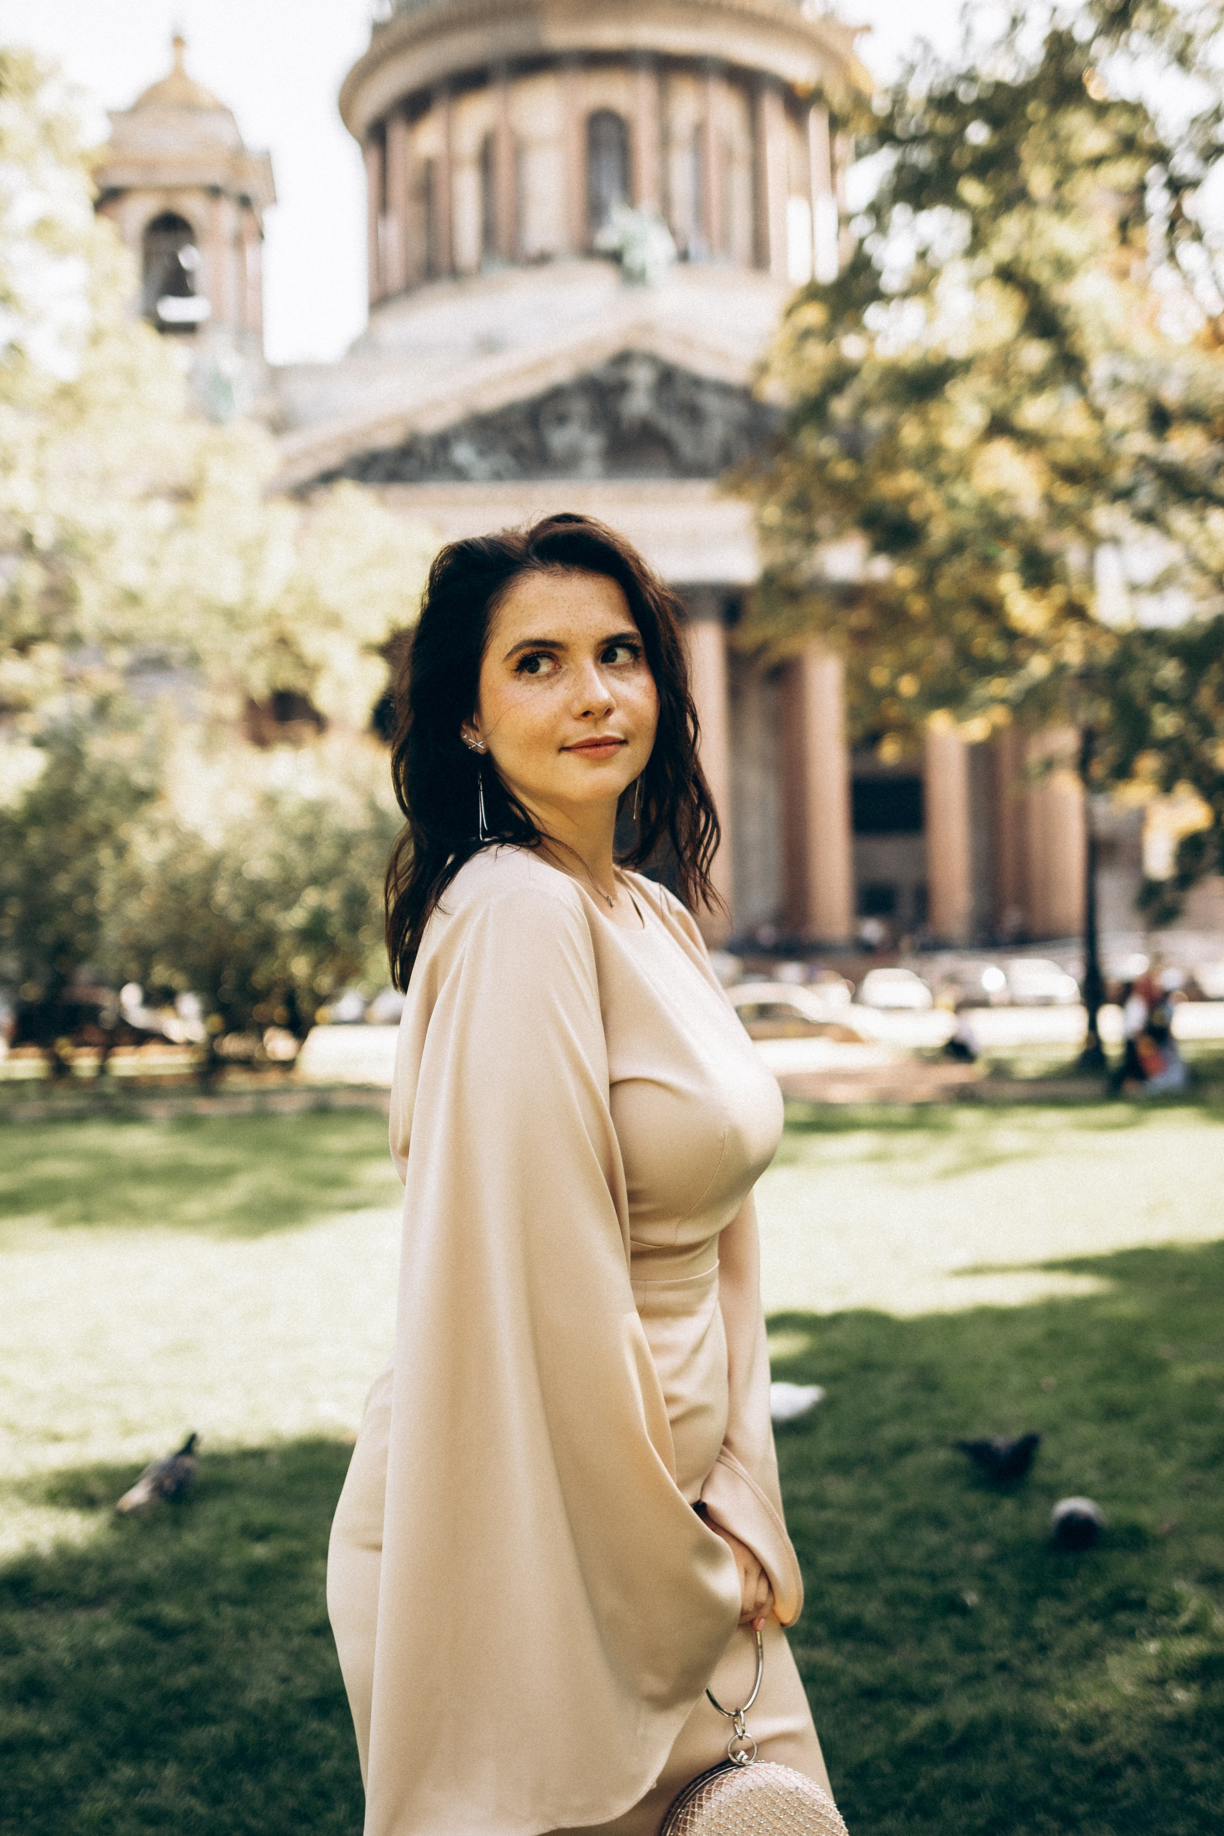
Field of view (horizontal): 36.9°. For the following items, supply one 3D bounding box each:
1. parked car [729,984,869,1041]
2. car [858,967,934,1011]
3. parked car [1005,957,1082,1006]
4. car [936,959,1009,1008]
[{"bbox_3d":[3.886,2.338,44.000,4.500,1.460,1.780,-1,-2,0],"label":"parked car"},{"bbox_3d":[9.852,2.530,63.500,1.800,1.500,4.400,-1,-2,-2],"label":"car"},{"bbox_3d":[15.308,2.354,65.500,1.820,1.600,4.450,-1,-2,-2],"label":"parked car"},{"bbox_3d":[12.679,2.394,64.500,1.830,1.620,4.500,-1,-2,-2],"label":"car"}]

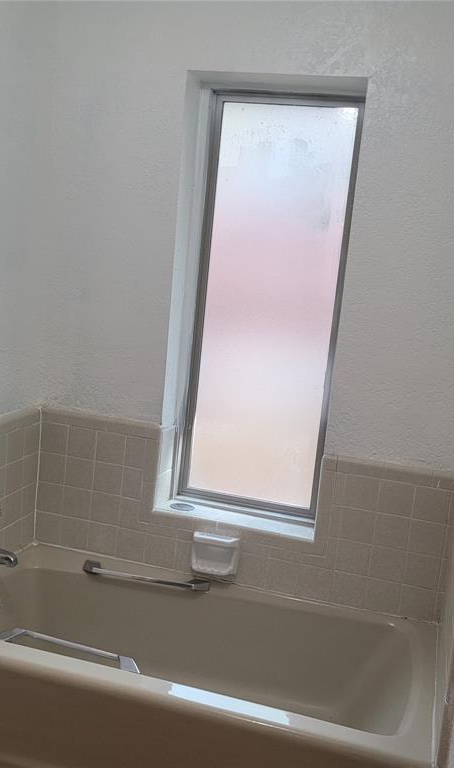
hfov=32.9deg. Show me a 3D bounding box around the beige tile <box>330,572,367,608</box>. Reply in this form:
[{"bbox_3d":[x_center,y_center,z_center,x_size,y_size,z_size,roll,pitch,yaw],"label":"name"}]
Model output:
[{"bbox_3d":[0.401,0.673,2.517,0.108,0.108,0.008,8,10,16],"label":"beige tile"}]

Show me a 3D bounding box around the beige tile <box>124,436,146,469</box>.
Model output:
[{"bbox_3d":[-0.320,0.242,2.672,0.073,0.108,0.008,8,10,16],"label":"beige tile"}]

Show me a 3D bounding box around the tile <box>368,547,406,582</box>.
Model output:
[{"bbox_3d":[0.517,0.577,2.459,0.108,0.108,0.010,8,10,16],"label":"tile"}]

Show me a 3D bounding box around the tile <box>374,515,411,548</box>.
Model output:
[{"bbox_3d":[0.523,0.468,2.433,0.108,0.109,0.008,8,10,16],"label":"tile"}]

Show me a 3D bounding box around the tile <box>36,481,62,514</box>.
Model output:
[{"bbox_3d":[-0.636,0.413,2.776,0.108,0.109,0.008,8,10,16],"label":"tile"}]

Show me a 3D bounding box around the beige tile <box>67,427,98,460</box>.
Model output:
[{"bbox_3d":[-0.512,0.213,2.717,0.108,0.108,0.009,8,10,15],"label":"beige tile"}]

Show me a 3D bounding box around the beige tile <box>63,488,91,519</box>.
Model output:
[{"bbox_3d":[-0.533,0.430,2.764,0.108,0.108,0.008,8,10,16],"label":"beige tile"}]

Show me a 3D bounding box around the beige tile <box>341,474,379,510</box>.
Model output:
[{"bbox_3d":[0.429,0.346,2.441,0.108,0.108,0.008,8,10,15],"label":"beige tile"}]

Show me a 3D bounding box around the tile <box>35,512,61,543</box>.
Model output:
[{"bbox_3d":[-0.646,0.523,2.796,0.108,0.109,0.008,8,10,16],"label":"tile"}]

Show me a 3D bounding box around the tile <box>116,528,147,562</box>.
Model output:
[{"bbox_3d":[-0.333,0.568,2.715,0.108,0.108,0.009,8,10,15],"label":"tile"}]

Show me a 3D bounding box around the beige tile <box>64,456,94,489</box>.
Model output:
[{"bbox_3d":[-0.522,0.321,2.735,0.108,0.108,0.009,8,10,15],"label":"beige tile"}]

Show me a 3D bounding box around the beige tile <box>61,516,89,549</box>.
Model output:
[{"bbox_3d":[-0.541,0.537,2.766,0.108,0.109,0.008,8,10,16],"label":"beige tile"}]

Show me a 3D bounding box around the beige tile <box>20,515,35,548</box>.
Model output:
[{"bbox_3d":[-0.720,0.523,2.767,0.010,0.108,0.101,8,10,16],"label":"beige tile"}]

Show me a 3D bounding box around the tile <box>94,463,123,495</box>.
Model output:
[{"bbox_3d":[-0.415,0.336,2.708,0.108,0.108,0.010,8,10,16],"label":"tile"}]

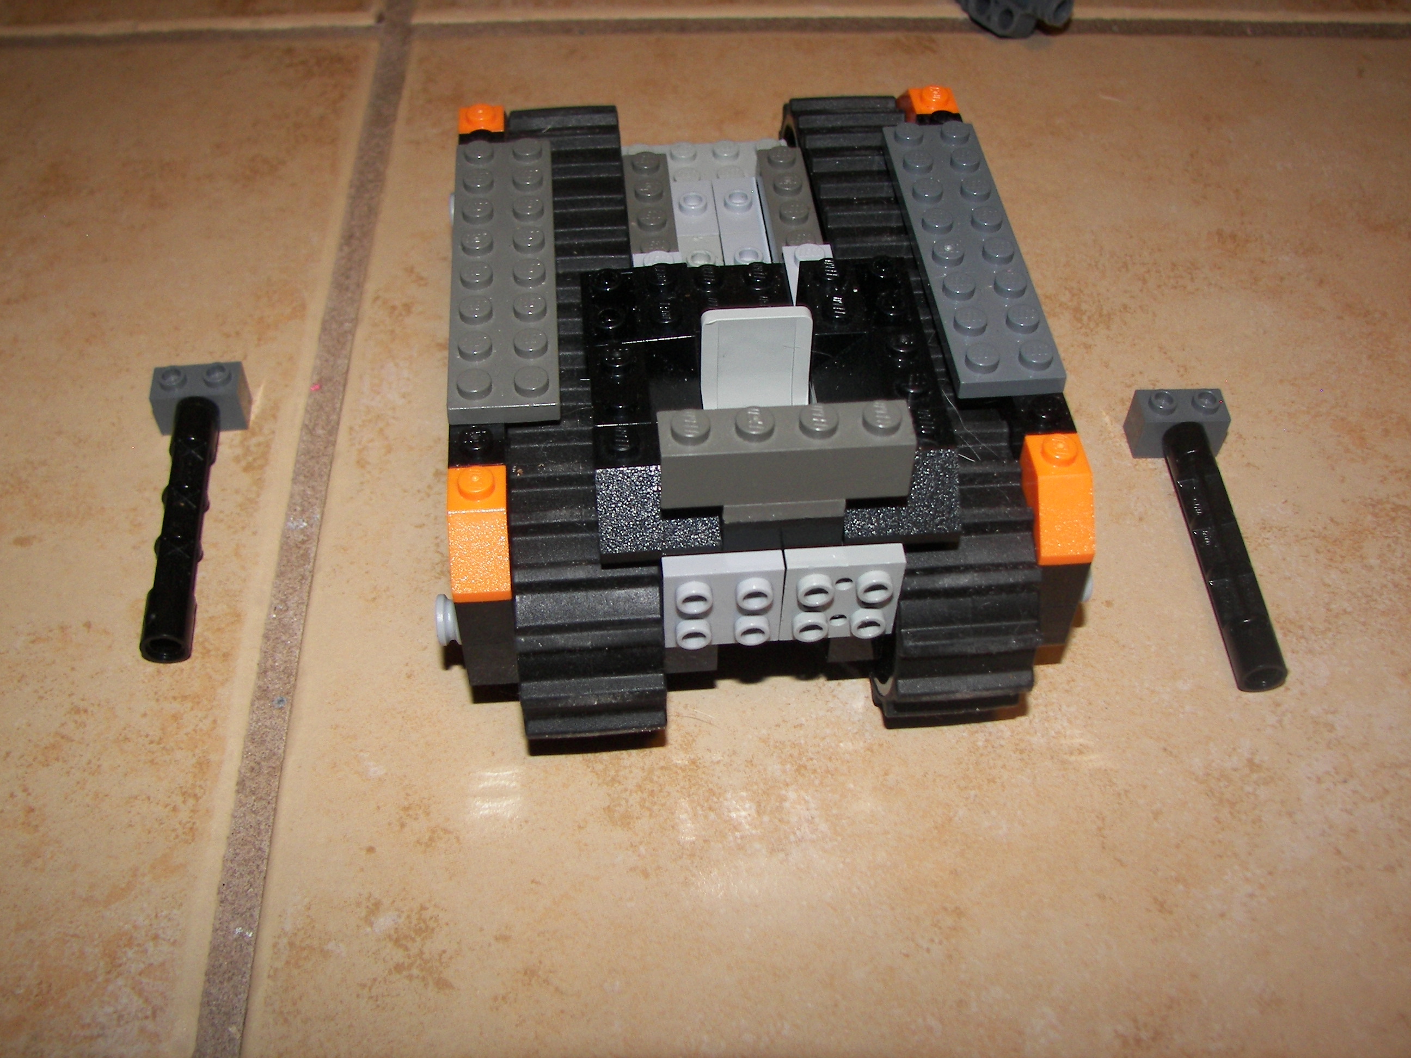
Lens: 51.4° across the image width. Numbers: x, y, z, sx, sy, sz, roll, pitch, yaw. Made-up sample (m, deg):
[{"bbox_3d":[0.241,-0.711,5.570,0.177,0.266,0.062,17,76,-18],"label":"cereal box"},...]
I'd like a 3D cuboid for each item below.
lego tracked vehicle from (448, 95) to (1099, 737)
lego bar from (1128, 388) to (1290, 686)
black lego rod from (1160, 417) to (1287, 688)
[{"bbox_3d":[0.004,-0.031,0.243,0.093,0.067,0.130,-3,48,-4],"label":"lego tracked vehicle"},{"bbox_3d":[0.088,0.000,0.253,0.016,0.011,0.062,0,48,-2],"label":"lego bar"},{"bbox_3d":[0.088,0.004,0.251,0.008,0.008,0.054,0,48,-2],"label":"black lego rod"}]

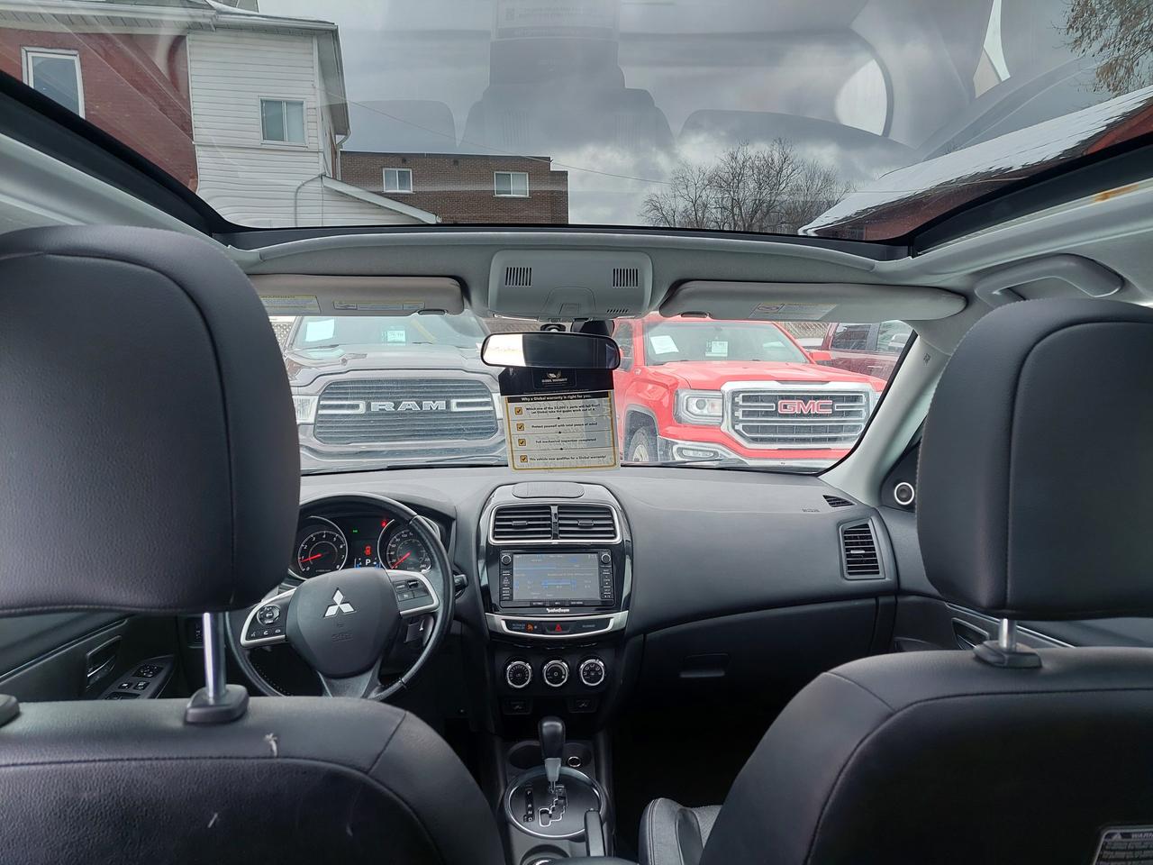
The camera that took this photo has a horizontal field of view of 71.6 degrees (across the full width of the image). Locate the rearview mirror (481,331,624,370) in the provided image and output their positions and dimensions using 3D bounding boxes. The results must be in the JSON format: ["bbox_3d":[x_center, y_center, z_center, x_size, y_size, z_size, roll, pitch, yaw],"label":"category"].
[{"bbox_3d":[-0.044,-0.141,1.365,0.240,0.062,0.045,1,6,11],"label":"rearview mirror"}]

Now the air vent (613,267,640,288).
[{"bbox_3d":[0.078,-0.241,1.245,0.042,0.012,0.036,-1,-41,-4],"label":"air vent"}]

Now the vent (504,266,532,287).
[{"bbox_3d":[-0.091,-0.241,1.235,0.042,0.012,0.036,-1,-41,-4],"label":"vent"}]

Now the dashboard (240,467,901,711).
[{"bbox_3d":[-0.047,0.275,1.622,1.390,0.410,0.470,-1,4,-4],"label":"dashboard"}]

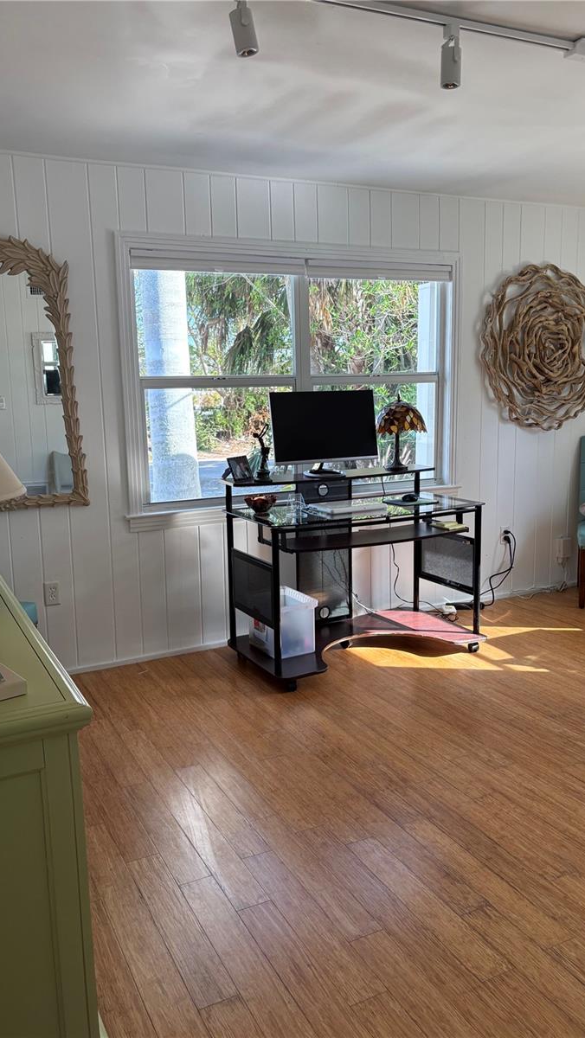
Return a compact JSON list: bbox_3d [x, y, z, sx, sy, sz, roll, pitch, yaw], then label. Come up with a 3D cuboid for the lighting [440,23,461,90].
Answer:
[{"bbox_3d":[0.451,-1.328,2.230,0.058,0.170,0.060,-1,10,0],"label":"lighting"}]

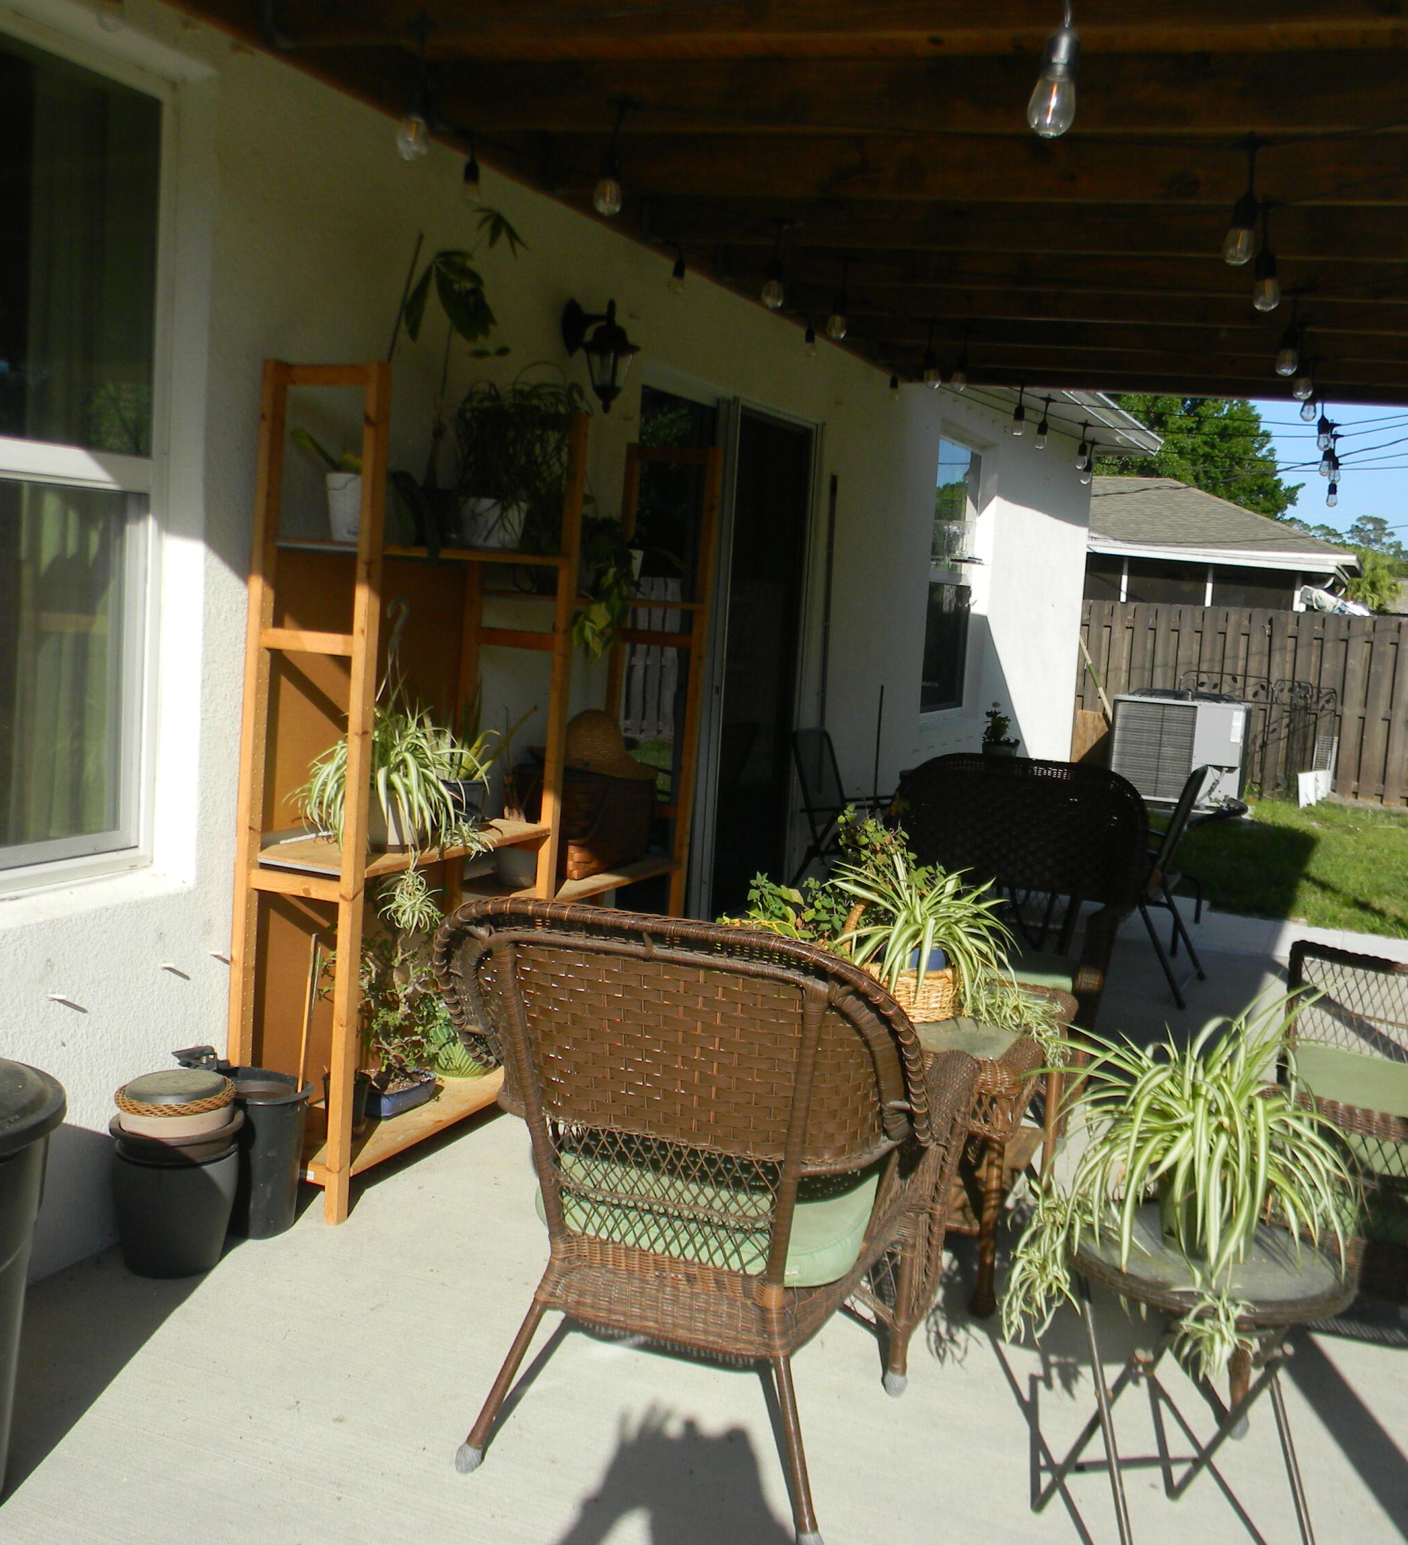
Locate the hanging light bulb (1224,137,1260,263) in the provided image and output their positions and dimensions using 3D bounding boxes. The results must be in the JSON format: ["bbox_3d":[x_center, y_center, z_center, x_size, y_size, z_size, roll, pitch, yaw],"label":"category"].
[{"bbox_3d":[0.816,-0.864,2.530,0.046,0.182,0.046,6,6,22],"label":"hanging light bulb"}]

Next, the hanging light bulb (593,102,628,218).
[{"bbox_3d":[-0.156,-1.014,2.760,0.046,0.182,0.046,3,6,0],"label":"hanging light bulb"}]

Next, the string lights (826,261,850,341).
[{"bbox_3d":[0.315,-1.110,3.930,0.048,0.186,0.048,6,6,22],"label":"string lights"}]

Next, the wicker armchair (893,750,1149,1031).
[{"bbox_3d":[0.847,0.471,4.876,0.790,0.930,0.790,6,6,22],"label":"wicker armchair"}]

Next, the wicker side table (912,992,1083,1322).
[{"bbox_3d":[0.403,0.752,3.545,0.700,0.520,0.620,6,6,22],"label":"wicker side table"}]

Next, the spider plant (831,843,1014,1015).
[{"bbox_3d":[0.461,0.319,3.530,0.390,0.350,0.370,6,6,22],"label":"spider plant"}]

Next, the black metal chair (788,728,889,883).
[{"bbox_3d":[0.702,0.275,7.027,0.620,0.880,0.580,6,6,22],"label":"black metal chair"}]

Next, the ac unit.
[{"bbox_3d":[3.716,-0.195,12.963,0.920,0.860,0.900,6,6,22],"label":"ac unit"}]

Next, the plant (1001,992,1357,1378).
[{"bbox_3d":[0.670,0.557,2.362,0.470,0.540,0.430,6,6,22],"label":"plant"}]

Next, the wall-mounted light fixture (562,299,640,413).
[{"bbox_3d":[-0.286,-1.179,4.717,0.215,0.330,0.175,6,6,22],"label":"wall-mounted light fixture"}]

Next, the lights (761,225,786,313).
[{"bbox_3d":[0.147,-1.063,3.500,0.046,0.175,0.046,3,6,0],"label":"lights"}]

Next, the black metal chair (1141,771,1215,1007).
[{"bbox_3d":[1.625,0.389,6.450,0.620,0.880,0.580,6,6,22],"label":"black metal chair"}]

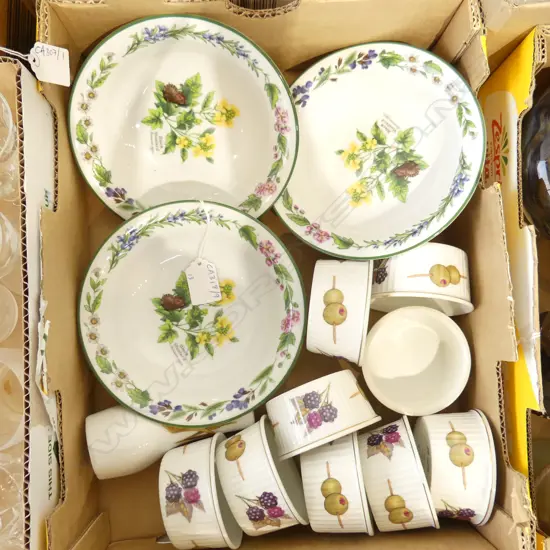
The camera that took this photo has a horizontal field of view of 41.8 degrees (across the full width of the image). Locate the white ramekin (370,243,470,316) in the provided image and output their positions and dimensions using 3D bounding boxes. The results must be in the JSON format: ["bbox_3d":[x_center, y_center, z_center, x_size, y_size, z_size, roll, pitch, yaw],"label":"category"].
[{"bbox_3d":[0.111,0.004,0.553,0.085,0.085,0.042,7,77,0],"label":"white ramekin"}]

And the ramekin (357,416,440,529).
[{"bbox_3d":[0.089,0.150,0.534,0.042,0.085,0.085,-17,90,10],"label":"ramekin"}]

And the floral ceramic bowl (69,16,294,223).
[{"bbox_3d":[-0.065,-0.111,0.542,0.166,0.047,0.166,2,116,4],"label":"floral ceramic bowl"}]

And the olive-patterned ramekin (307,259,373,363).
[{"bbox_3d":[0.050,0.025,0.544,0.042,0.085,0.085,7,90,10],"label":"olive-patterned ramekin"}]

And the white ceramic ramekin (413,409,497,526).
[{"bbox_3d":[0.127,0.139,0.526,0.042,0.085,0.085,2,90,0],"label":"white ceramic ramekin"}]

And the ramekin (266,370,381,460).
[{"bbox_3d":[0.035,0.108,0.561,0.086,0.086,0.043,-23,76,0],"label":"ramekin"}]

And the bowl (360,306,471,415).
[{"bbox_3d":[0.109,0.068,0.572,0.084,0.043,0.084,0,84,1],"label":"bowl"}]

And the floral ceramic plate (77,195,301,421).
[{"bbox_3d":[-0.061,0.029,0.552,0.166,0.047,0.166,0,87,-2],"label":"floral ceramic plate"}]

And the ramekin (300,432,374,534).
[{"bbox_3d":[0.045,0.150,0.528,0.042,0.085,0.085,-10,90,6],"label":"ramekin"}]

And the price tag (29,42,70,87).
[{"bbox_3d":[-0.136,-0.127,0.435,0.031,0.001,0.023,-2,94,-37],"label":"price tag"}]

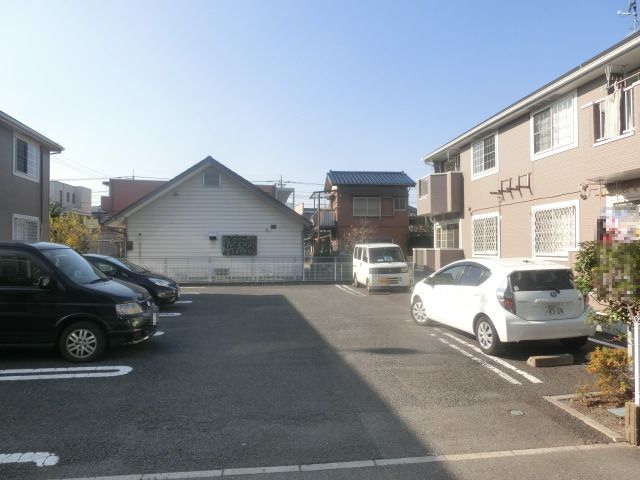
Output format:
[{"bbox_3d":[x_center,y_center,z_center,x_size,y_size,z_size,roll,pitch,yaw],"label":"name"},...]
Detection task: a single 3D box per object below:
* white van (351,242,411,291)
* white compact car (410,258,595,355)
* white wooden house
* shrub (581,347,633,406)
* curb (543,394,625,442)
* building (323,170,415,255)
[{"bbox_3d":[2.300,1.043,17.087,1.475,1.820,3.395,0,-1,-6],"label":"white van"},{"bbox_3d":[3.138,1.087,8.447,1.695,1.445,3.995,0,-1,-10],"label":"white compact car"},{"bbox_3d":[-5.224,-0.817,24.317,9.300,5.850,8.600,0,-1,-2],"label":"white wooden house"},{"bbox_3d":[3.117,1.451,4.827,0.520,0.600,0.480,0,-1,-6],"label":"shrub"},{"bbox_3d":[2.582,1.716,4.382,0.130,0.080,1.140,0,-1,-5],"label":"curb"},{"bbox_3d":[3.294,-1.262,30.424,5.700,6.850,5.000,0,-1,-6],"label":"building"}]

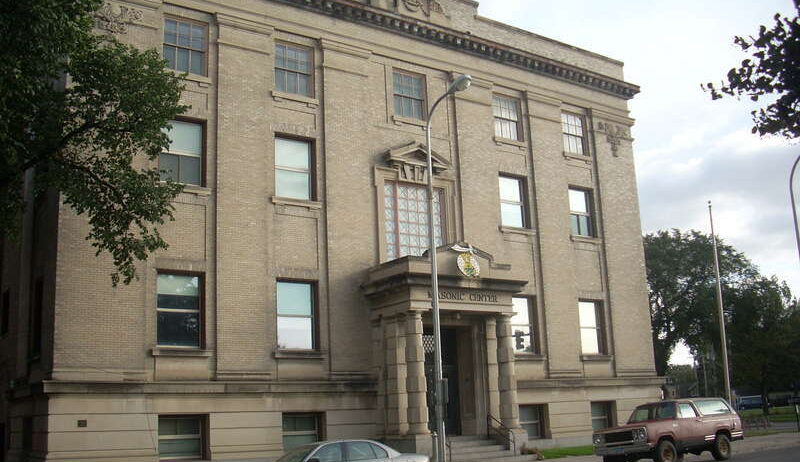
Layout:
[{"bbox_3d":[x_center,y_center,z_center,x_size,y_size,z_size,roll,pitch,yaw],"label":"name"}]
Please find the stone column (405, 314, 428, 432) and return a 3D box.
[{"bbox_3d":[0.589,4.545,27.675,0.640,3.950,0.640,-2,-13,-1],"label":"stone column"}]

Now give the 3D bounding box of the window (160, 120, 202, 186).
[{"bbox_3d":[-6.962,-2.453,27.209,1.519,2.211,0.200,7,-16,-35],"label":"window"}]

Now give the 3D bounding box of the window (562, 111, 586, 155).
[{"bbox_3d":[7.751,-4.323,38.132,1.520,1.890,0.200,7,-15,-35],"label":"window"}]

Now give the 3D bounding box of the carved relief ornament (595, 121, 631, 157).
[{"bbox_3d":[9.854,-4.121,39.183,2.170,1.623,0.150,7,-16,-35],"label":"carved relief ornament"}]

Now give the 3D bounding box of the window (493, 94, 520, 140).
[{"bbox_3d":[4.426,-4.695,35.768,1.470,1.875,0.180,6,-15,-35],"label":"window"}]

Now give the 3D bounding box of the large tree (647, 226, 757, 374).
[{"bbox_3d":[23.101,7.356,68.000,11.000,15.000,11.000,7,-15,-35],"label":"large tree"}]

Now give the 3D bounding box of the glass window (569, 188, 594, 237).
[{"bbox_3d":[7.800,-0.780,37.482,1.519,2.211,0.200,7,-16,-35],"label":"glass window"}]

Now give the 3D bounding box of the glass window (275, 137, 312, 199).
[{"bbox_3d":[-3.649,-2.129,29.354,1.520,2.180,0.200,7,-15,-35],"label":"glass window"}]

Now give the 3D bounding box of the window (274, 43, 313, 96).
[{"bbox_3d":[-3.763,-5.632,30.099,1.470,1.875,0.180,6,-15,-35],"label":"window"}]

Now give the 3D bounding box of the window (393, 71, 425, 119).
[{"bbox_3d":[0.271,-5.229,33.176,1.622,1.850,0.200,7,-16,-35],"label":"window"}]

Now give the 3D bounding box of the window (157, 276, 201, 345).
[{"bbox_3d":[-6.686,2.419,25.982,1.470,2.321,0.180,6,-15,-35],"label":"window"}]

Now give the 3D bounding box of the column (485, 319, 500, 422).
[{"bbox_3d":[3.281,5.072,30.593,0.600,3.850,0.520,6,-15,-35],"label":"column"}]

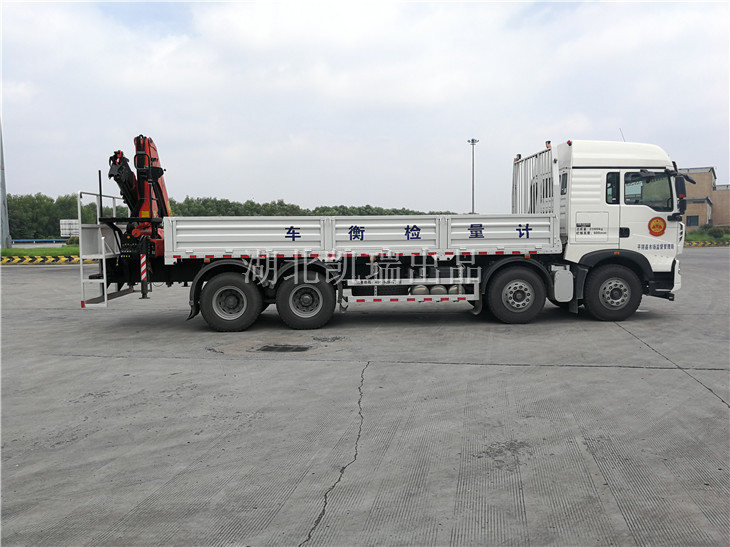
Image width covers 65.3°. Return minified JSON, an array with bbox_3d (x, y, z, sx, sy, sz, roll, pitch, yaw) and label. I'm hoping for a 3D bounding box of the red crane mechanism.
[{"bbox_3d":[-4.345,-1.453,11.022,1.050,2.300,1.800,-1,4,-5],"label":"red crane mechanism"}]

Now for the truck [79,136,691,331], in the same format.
[{"bbox_3d":[0.451,-0.926,11.484,11.180,3.650,2.580,-1,5,-1],"label":"truck"}]

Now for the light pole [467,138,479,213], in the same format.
[{"bbox_3d":[21.409,-16.513,112.627,2.300,20.000,2.300,-1,4,-5],"label":"light pole"}]

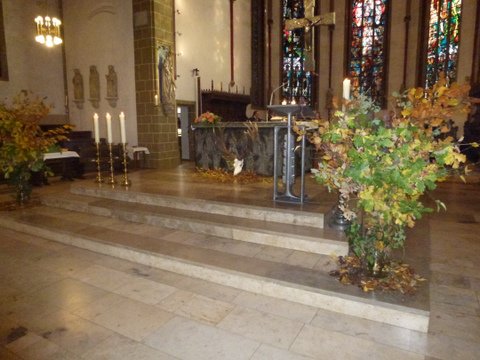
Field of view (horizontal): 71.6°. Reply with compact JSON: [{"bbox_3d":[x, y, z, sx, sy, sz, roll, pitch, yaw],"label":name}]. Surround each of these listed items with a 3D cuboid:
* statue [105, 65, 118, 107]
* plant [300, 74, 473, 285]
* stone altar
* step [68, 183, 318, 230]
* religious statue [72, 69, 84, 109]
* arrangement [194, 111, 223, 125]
[{"bbox_3d":[-3.981,-2.928,10.311,0.400,1.250,0.280,5,9,26],"label":"statue"},{"bbox_3d":[1.106,0.006,2.660,1.270,1.620,1.100,5,9,26],"label":"plant"},{"bbox_3d":[0.281,-0.736,7.506,2.600,1.060,1.120,5,9,26],"label":"stone altar"},{"bbox_3d":[-0.820,0.281,4.707,4.060,0.157,0.380,5,9,26],"label":"step"},{"bbox_3d":[-5.322,-3.015,10.968,0.380,1.250,0.280,5,9,26],"label":"religious statue"},{"bbox_3d":[-0.705,-1.404,7.474,0.520,0.310,0.400,5,9,26],"label":"arrangement"}]

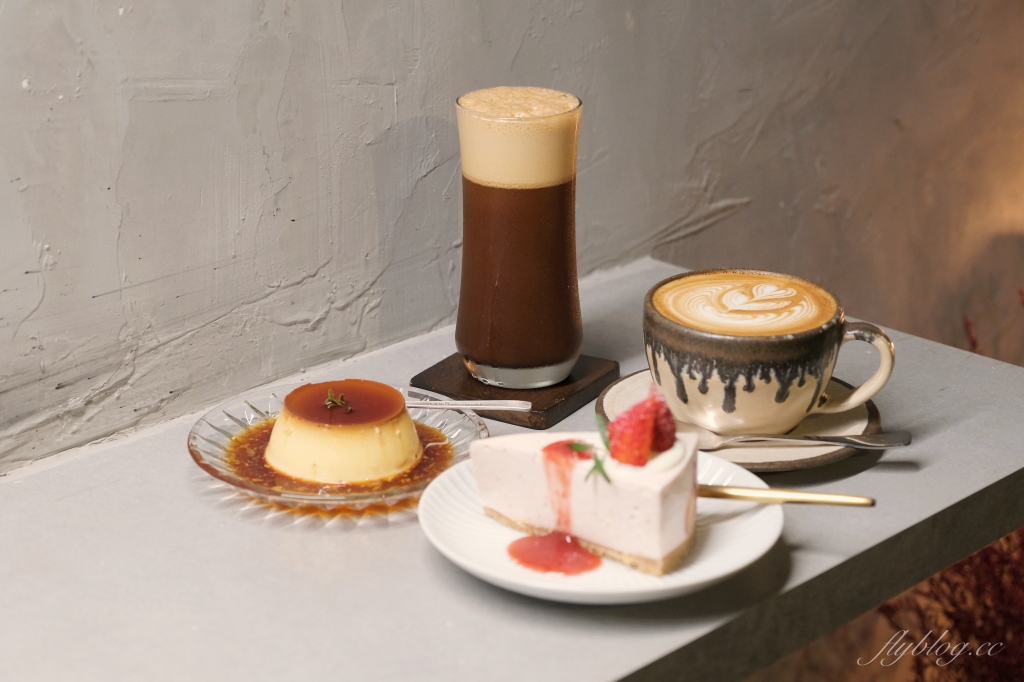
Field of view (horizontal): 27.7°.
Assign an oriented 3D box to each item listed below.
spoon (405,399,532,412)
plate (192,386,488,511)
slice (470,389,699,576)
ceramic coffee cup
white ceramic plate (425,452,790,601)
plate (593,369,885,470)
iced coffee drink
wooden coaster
[{"bbox_3d":[-0.053,0.036,1.128,0.135,0.016,0.028,0,20,18],"label":"spoon"},{"bbox_3d":[-0.090,0.061,1.088,0.157,0.024,0.157,0,21,0],"label":"plate"},{"bbox_3d":[0.036,0.053,0.999,0.108,0.083,0.070,8,22,21],"label":"slice"},{"bbox_3d":[0.138,0.012,1.119,0.134,0.068,0.105,4,21,11],"label":"ceramic coffee cup"},{"bbox_3d":[0.043,0.092,1.005,0.176,0.022,0.176,0,21,0],"label":"white ceramic plate"},{"bbox_3d":[0.123,0.045,1.133,0.153,0.019,0.153,0,21,0],"label":"plate"},{"bbox_3d":[0.005,-0.057,1.174,0.073,0.158,0.073,0,21,0],"label":"iced coffee drink"},{"bbox_3d":[0.003,0.024,1.202,0.091,0.012,0.087,13,24,30],"label":"wooden coaster"}]

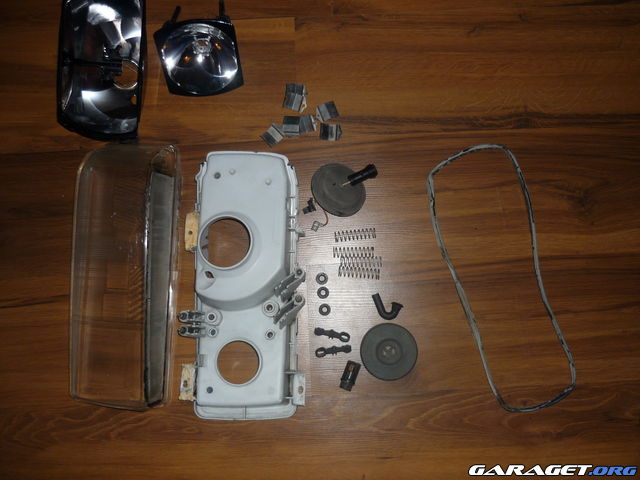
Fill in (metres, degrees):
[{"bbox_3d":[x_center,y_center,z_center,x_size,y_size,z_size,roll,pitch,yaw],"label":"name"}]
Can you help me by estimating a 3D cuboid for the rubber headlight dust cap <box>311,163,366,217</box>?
[{"bbox_3d":[0.027,-0.073,0.915,0.087,0.020,0.087,8,67,-19],"label":"rubber headlight dust cap"}]

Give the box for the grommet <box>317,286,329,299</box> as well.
[{"bbox_3d":[0.005,0.083,0.947,0.019,0.006,0.019,0,87,1],"label":"grommet"}]

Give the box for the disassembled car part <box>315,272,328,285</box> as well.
[{"bbox_3d":[0.004,0.061,0.949,0.019,0.006,0.019,0,87,1],"label":"disassembled car part"}]

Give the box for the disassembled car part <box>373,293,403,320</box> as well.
[{"bbox_3d":[0.102,0.100,0.912,0.038,0.015,0.045,-21,86,0],"label":"disassembled car part"}]

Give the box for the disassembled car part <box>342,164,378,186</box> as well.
[{"bbox_3d":[0.060,-0.095,0.917,0.057,0.021,0.022,-27,86,0],"label":"disassembled car part"}]

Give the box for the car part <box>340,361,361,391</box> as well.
[{"bbox_3d":[0.047,0.209,0.933,0.020,0.019,0.043,21,87,2],"label":"car part"}]

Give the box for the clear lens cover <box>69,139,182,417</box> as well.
[{"bbox_3d":[-0.288,0.049,0.905,0.148,0.060,0.388,-1,86,2],"label":"clear lens cover"}]

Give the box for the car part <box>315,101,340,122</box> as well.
[{"bbox_3d":[0.013,-0.197,0.938,0.032,0.011,0.026,-22,86,0],"label":"car part"}]

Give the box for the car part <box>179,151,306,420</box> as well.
[{"bbox_3d":[-0.115,0.067,0.904,0.186,0.100,0.412,0,87,1],"label":"car part"}]

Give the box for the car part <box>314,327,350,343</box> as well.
[{"bbox_3d":[0.020,0.146,0.942,0.057,0.010,0.016,9,87,2],"label":"car part"}]

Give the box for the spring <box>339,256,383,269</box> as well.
[{"bbox_3d":[0.062,0.033,0.918,0.062,0.016,0.016,1,86,2],"label":"spring"}]

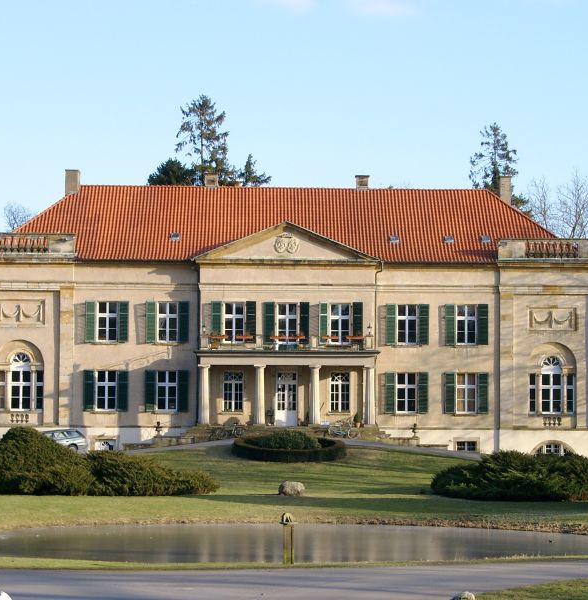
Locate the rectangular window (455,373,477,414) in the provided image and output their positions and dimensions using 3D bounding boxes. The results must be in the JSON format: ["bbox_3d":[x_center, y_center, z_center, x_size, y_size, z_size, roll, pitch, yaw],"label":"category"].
[{"bbox_3d":[9.950,5.388,109.380,1.204,2.346,0.150,0,-3,-1],"label":"rectangular window"}]

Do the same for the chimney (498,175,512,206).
[{"bbox_3d":[13.025,-6.725,116.545,0.740,1.835,0.750,0,-3,-1],"label":"chimney"}]

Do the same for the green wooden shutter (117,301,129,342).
[{"bbox_3d":[-9.791,1.275,108.605,0.648,2.378,0.070,0,-3,-1],"label":"green wooden shutter"}]

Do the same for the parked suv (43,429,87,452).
[{"bbox_3d":[-13.271,7.766,100.800,4.500,1.460,1.740,-2,-2,-36],"label":"parked suv"}]

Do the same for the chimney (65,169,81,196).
[{"bbox_3d":[-14.182,-7.542,121.119,0.880,1.720,1.100,0,-3,-3],"label":"chimney"}]

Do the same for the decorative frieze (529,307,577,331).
[{"bbox_3d":[14.856,1.063,108.914,2.759,1.379,0.200,0,-3,-1],"label":"decorative frieze"}]

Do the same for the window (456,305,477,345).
[{"bbox_3d":[10.443,1.494,114.592,1.220,2.420,0.180,0,-3,-3],"label":"window"}]

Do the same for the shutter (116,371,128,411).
[{"bbox_3d":[-9.455,5.026,104.663,0.610,2.280,0.060,0,-4,9],"label":"shutter"}]

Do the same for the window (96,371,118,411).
[{"bbox_3d":[-10.740,5.224,108.842,1.203,2.301,0.150,0,-3,-1],"label":"window"}]

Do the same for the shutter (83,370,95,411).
[{"bbox_3d":[-11.731,5.218,108.656,0.699,2.348,0.060,1,-3,-4],"label":"shutter"}]

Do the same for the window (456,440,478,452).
[{"bbox_3d":[9.589,8.122,104.856,1.140,0.680,0.150,0,-4,-1],"label":"window"}]

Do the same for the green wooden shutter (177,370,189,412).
[{"bbox_3d":[-6.129,5.094,105.445,0.600,2.307,0.050,0,-4,5],"label":"green wooden shutter"}]

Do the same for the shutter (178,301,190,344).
[{"bbox_3d":[-6.577,1.319,113.628,0.670,2.450,0.070,0,-3,2],"label":"shutter"}]

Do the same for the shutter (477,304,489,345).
[{"bbox_3d":[10.652,1.390,106.440,0.600,2.277,0.050,0,-4,7],"label":"shutter"}]

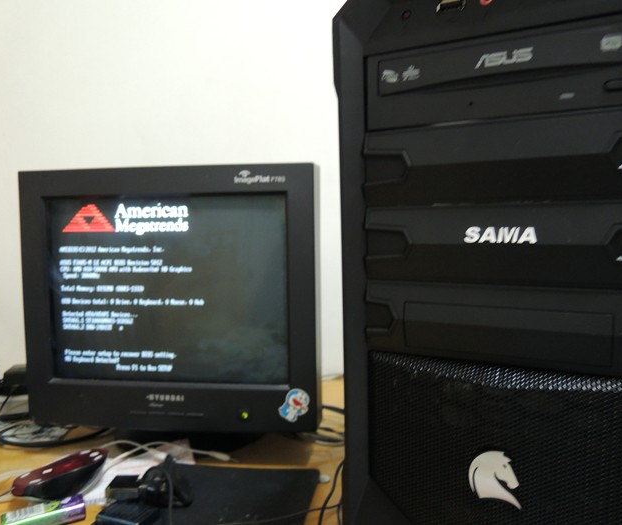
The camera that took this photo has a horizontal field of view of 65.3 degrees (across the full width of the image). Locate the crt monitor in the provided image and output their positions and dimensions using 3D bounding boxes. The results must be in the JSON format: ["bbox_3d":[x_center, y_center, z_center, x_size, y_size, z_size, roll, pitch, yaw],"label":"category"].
[{"bbox_3d":[-0.169,0.056,0.839,0.405,0.380,0.400,0,3,7],"label":"crt monitor"}]

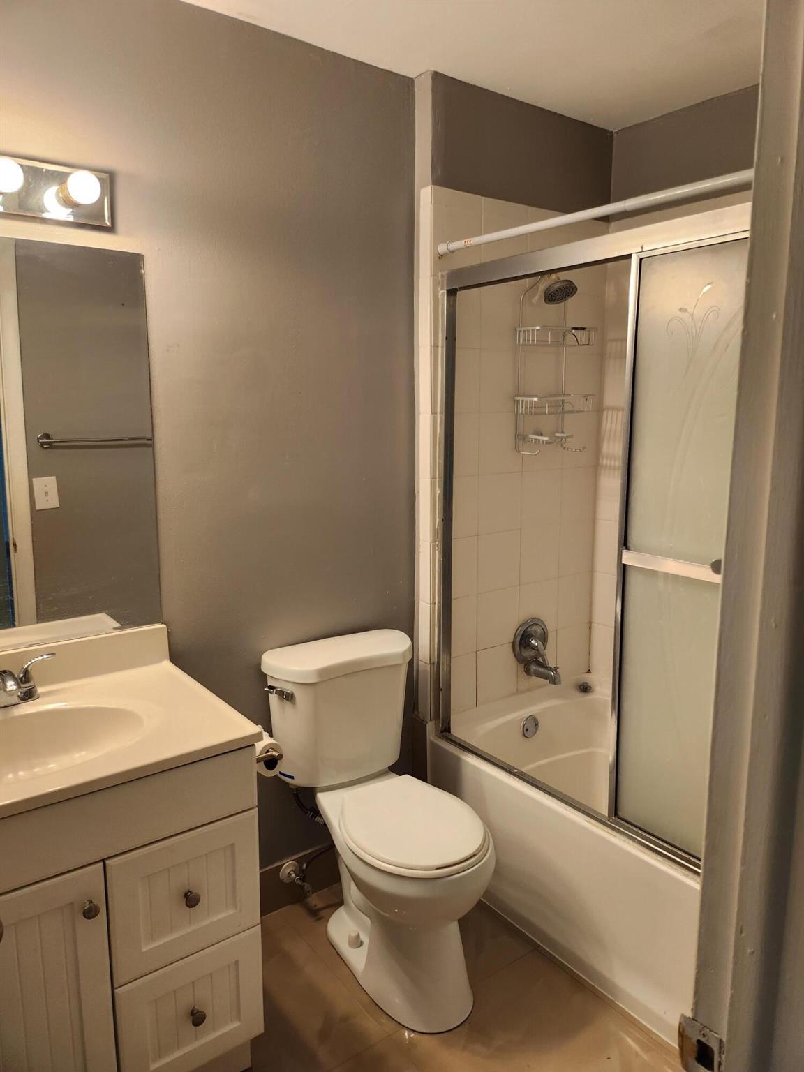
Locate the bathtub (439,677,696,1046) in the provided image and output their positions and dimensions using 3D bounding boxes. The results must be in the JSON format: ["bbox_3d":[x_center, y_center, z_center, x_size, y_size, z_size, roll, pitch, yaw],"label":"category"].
[{"bbox_3d":[0.856,0.909,2.108,0.816,0.461,1.510,-7,12,-36],"label":"bathtub"}]

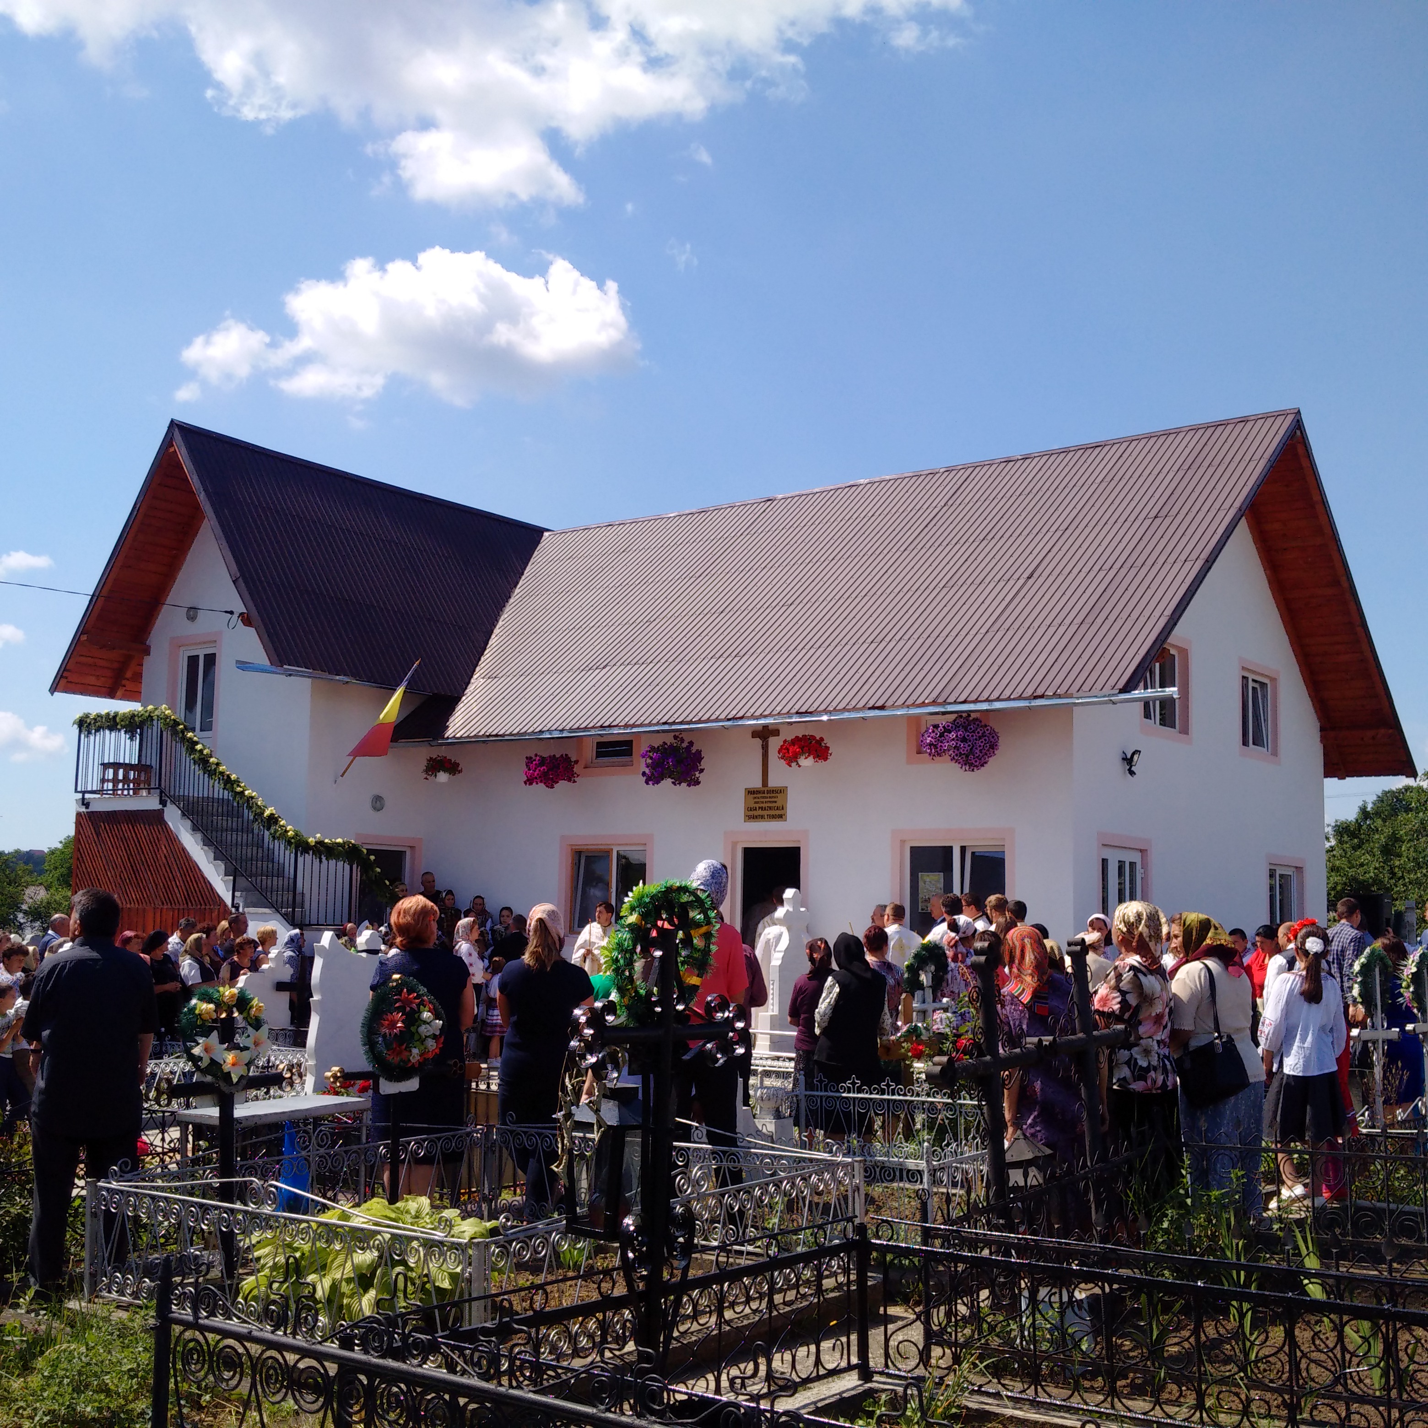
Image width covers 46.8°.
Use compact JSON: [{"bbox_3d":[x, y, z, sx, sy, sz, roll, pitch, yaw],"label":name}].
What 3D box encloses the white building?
[{"bbox_3d":[0.415,0.529,22.522,14.402,7.762,12.148,-4,-9,37],"label":"white building"}]

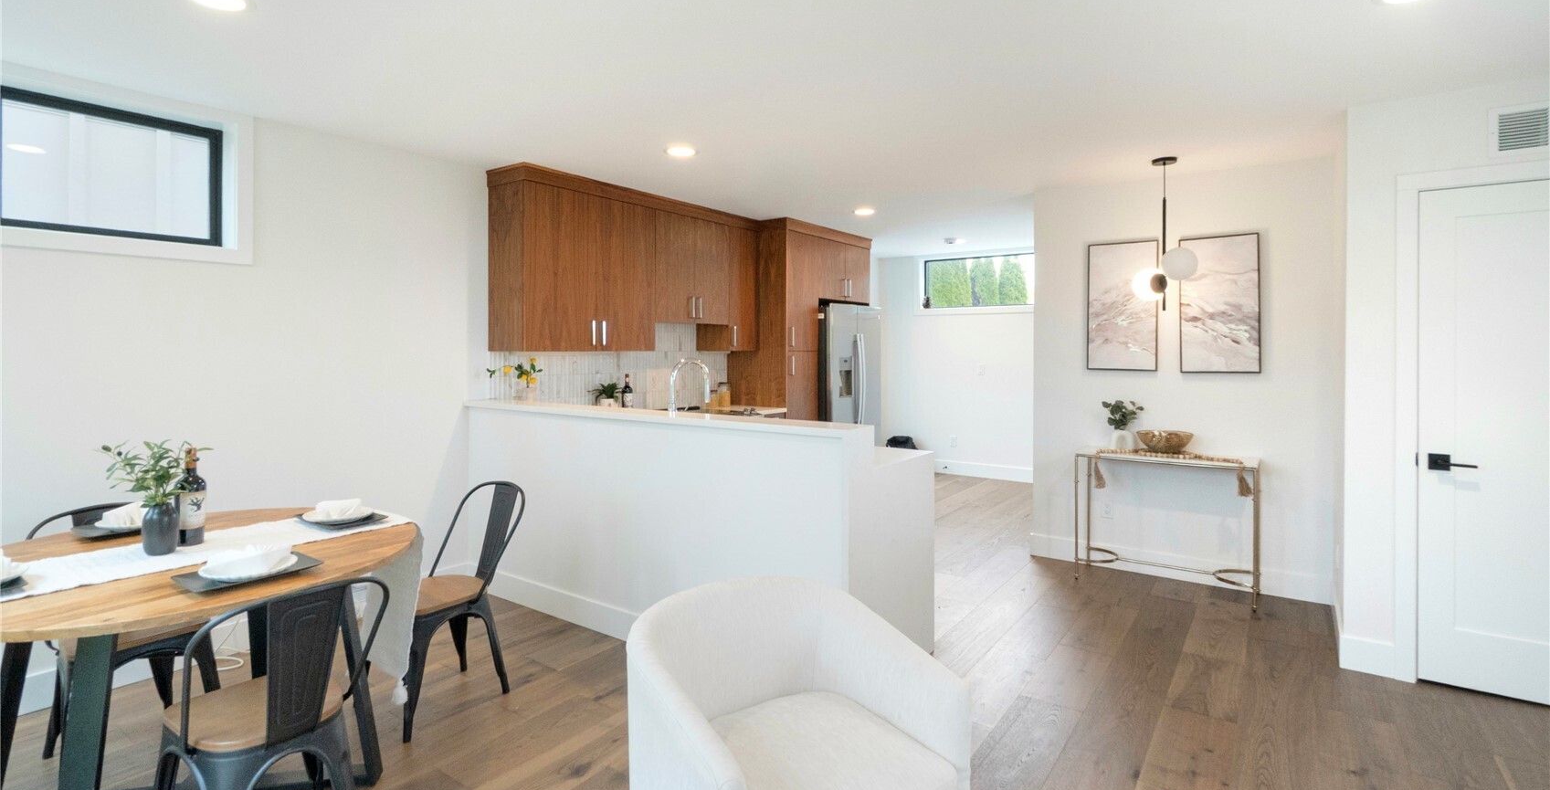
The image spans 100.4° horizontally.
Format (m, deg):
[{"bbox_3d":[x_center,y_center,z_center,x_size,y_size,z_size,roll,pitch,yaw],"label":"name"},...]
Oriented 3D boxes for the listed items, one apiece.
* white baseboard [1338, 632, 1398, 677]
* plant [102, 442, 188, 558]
[{"bbox_3d":[2.568,1.131,2.795,0.178,0.150,0.020,2,3,33],"label":"white baseboard"},{"bbox_3d":[-1.983,0.322,2.043,0.250,0.340,0.240,2,3,33],"label":"plant"}]

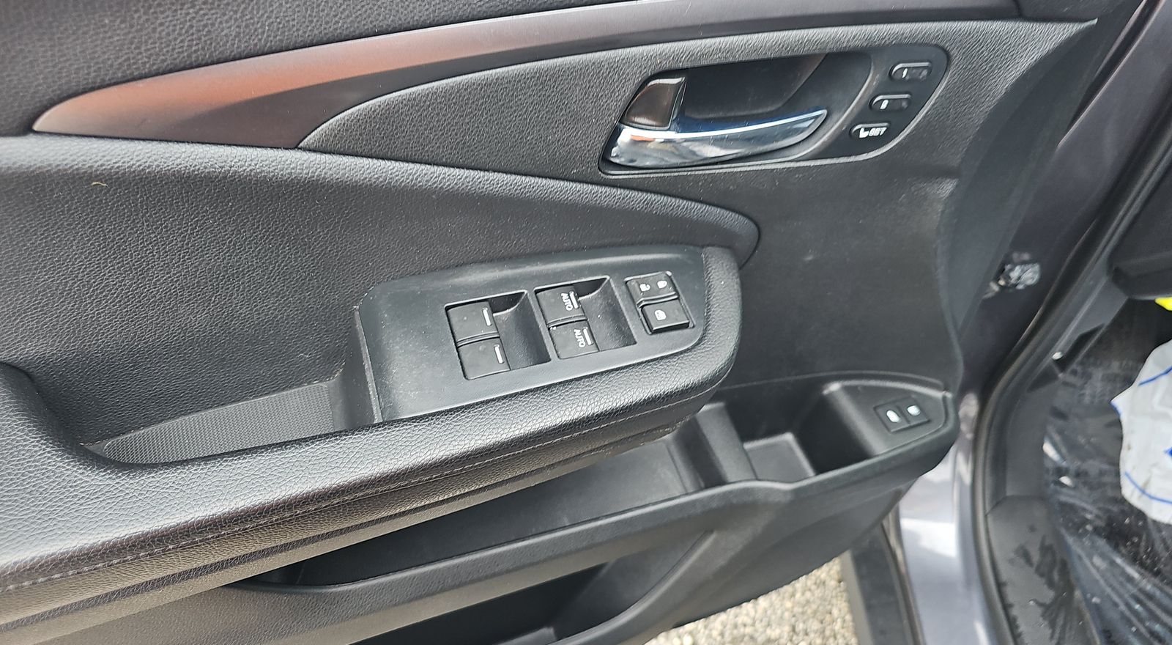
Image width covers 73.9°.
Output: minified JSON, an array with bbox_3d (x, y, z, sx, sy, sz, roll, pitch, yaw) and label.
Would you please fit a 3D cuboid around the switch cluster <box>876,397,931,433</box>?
[{"bbox_3d":[0.245,0.073,0.607,0.041,0.008,0.022,-10,57,-25],"label":"switch cluster"}]

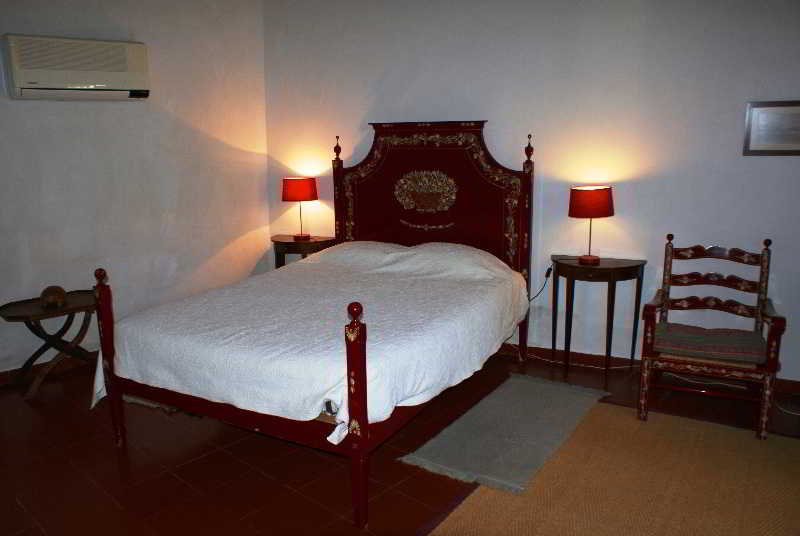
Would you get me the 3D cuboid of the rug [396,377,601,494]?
[{"bbox_3d":[0.644,0.848,3.324,0.635,0.012,1.310,7,14,33],"label":"rug"}]

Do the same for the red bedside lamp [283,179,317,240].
[{"bbox_3d":[-0.818,-0.480,4.953,0.292,0.500,0.292,-1,11,0],"label":"red bedside lamp"}]

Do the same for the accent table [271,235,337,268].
[{"bbox_3d":[-0.834,0.150,5.012,0.600,0.757,0.310,5,13,25],"label":"accent table"}]

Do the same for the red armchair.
[{"bbox_3d":[1.728,0.344,3.329,0.650,0.965,0.590,5,13,25],"label":"red armchair"}]

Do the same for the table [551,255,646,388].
[{"bbox_3d":[1.241,0.340,3.913,0.600,0.757,0.320,5,13,25],"label":"table"}]

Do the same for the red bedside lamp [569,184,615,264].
[{"bbox_3d":[1.210,-0.267,3.796,0.292,0.480,0.292,5,13,25],"label":"red bedside lamp"}]

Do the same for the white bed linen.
[{"bbox_3d":[-0.335,0.230,3.532,1.680,0.510,2.100,5,13,29],"label":"white bed linen"}]

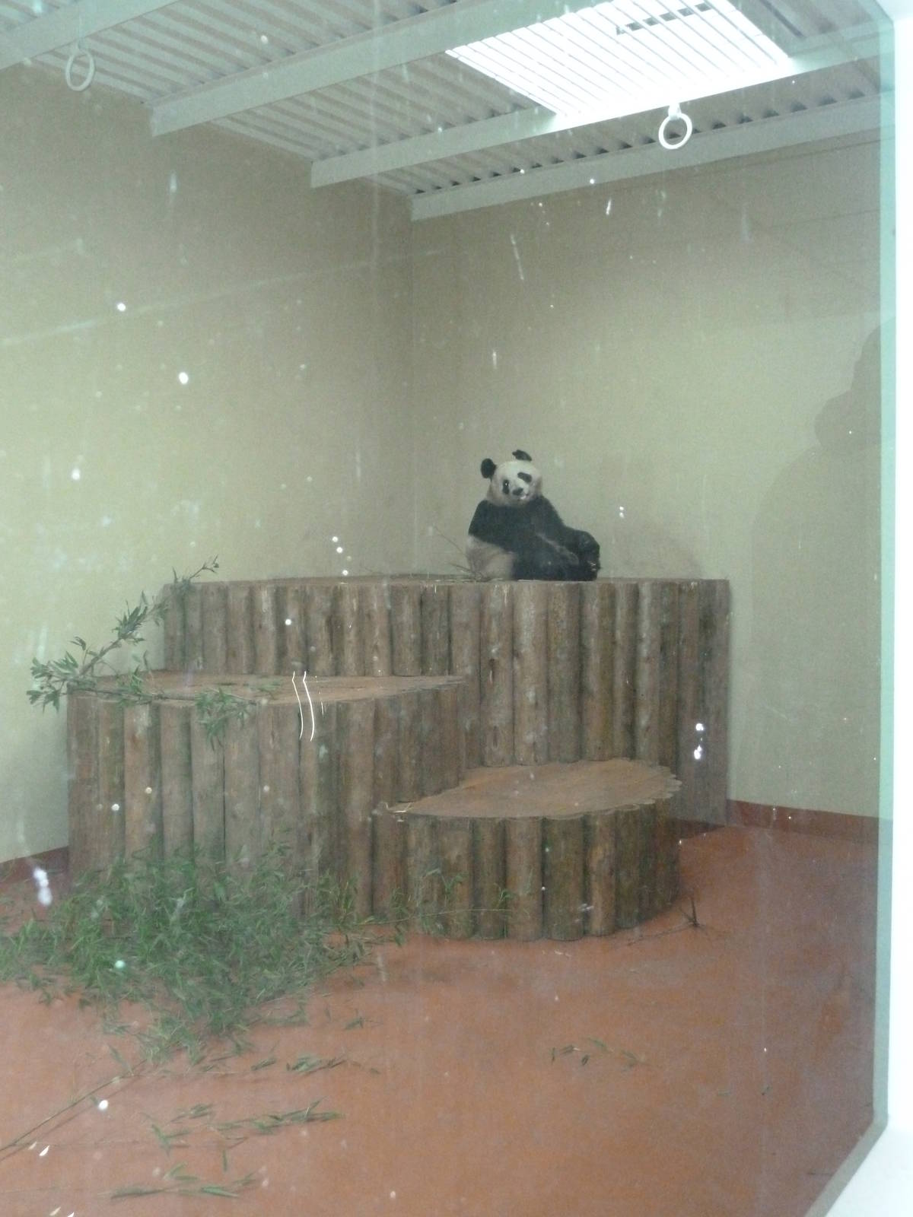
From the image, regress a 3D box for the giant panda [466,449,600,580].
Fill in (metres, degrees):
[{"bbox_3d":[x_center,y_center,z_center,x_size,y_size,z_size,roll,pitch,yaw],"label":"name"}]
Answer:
[{"bbox_3d":[0.450,-0.560,6.750,0.760,0.770,0.580,3,4,38],"label":"giant panda"}]

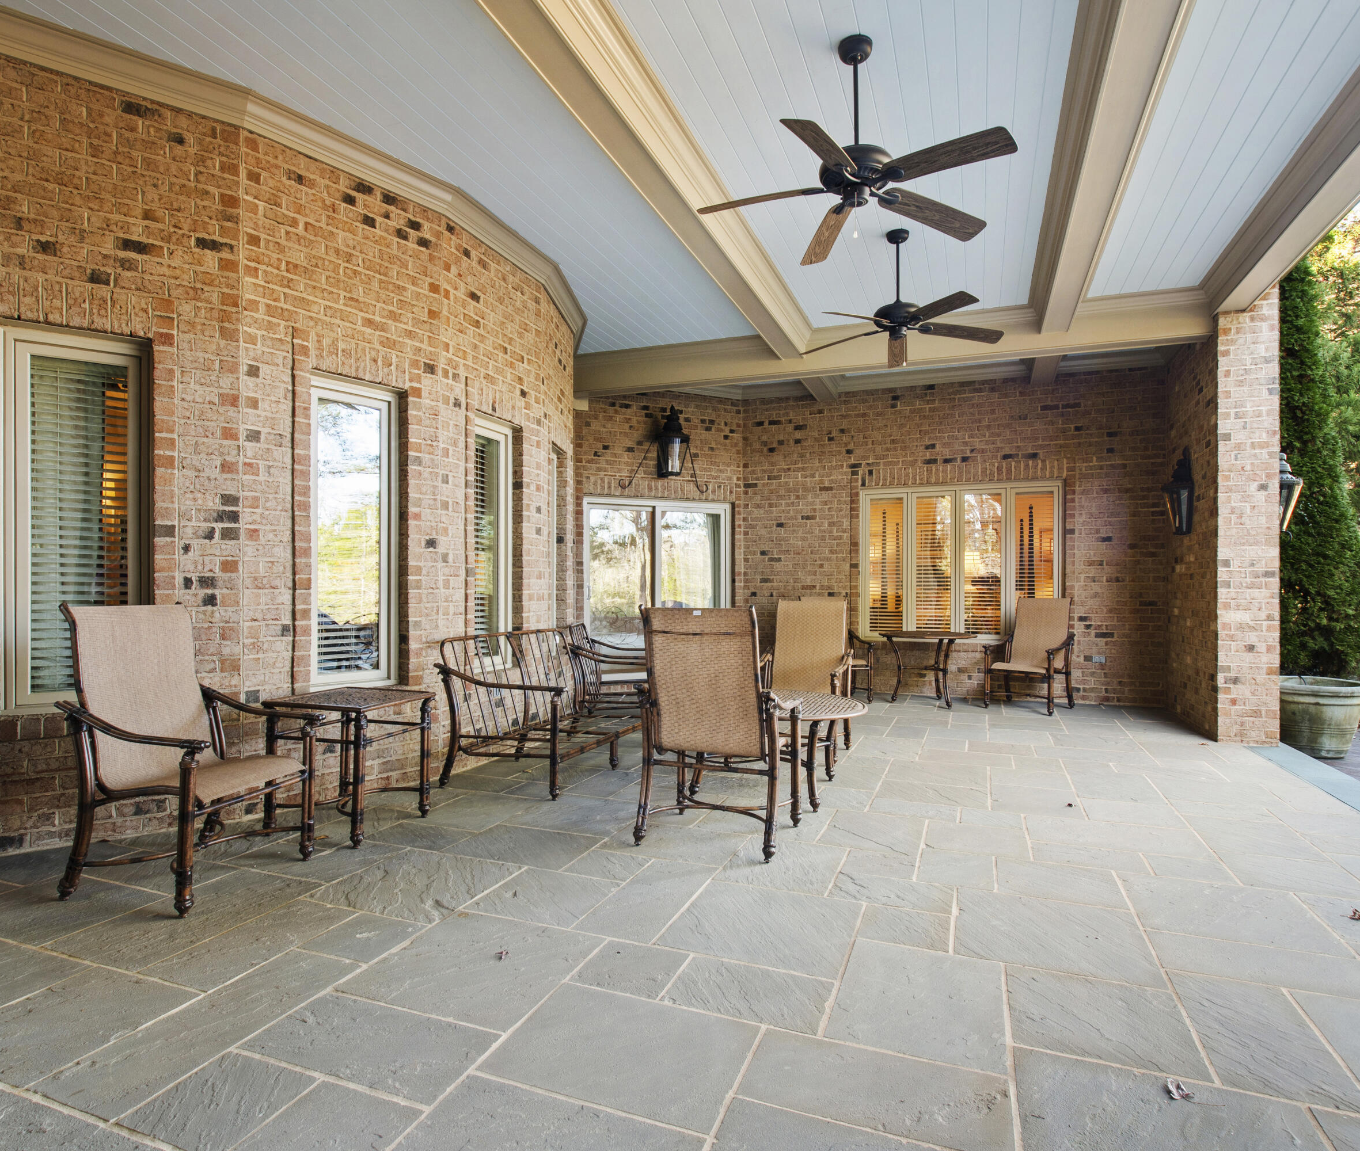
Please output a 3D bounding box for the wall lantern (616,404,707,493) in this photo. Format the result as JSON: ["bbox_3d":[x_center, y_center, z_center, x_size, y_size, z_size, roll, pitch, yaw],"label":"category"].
[{"bbox_3d":[-0.150,-1.420,8.060,1.000,0.950,0.370,0,-1,-25],"label":"wall lantern"}]

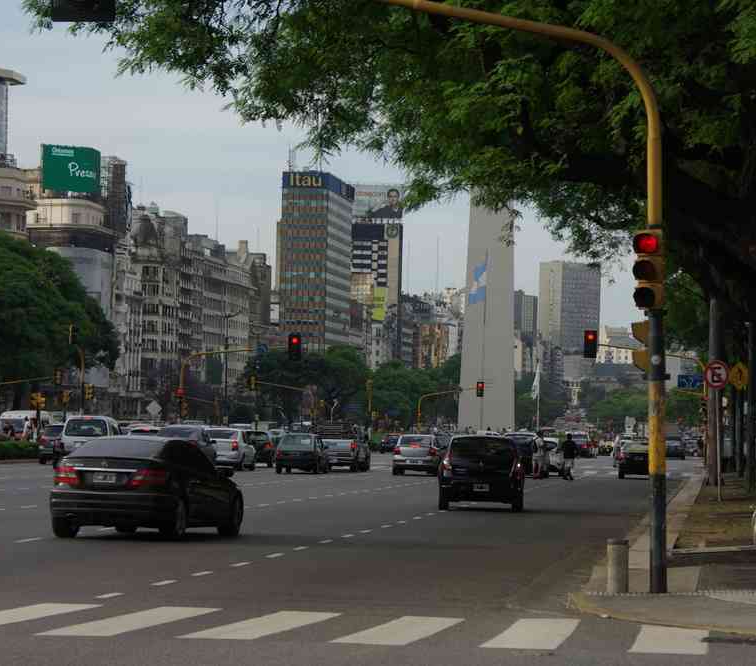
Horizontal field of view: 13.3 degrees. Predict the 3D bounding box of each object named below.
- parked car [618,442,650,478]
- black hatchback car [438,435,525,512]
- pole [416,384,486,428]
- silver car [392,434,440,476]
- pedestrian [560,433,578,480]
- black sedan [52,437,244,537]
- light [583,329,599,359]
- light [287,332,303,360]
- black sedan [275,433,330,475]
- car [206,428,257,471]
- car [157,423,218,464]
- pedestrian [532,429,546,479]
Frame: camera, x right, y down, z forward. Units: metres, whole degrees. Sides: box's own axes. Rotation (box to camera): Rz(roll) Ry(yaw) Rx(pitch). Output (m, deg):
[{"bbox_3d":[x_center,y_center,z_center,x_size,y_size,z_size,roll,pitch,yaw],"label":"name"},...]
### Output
[{"bbox_3d":[9.775,4.705,121.000,1.670,1.440,4.200,1,-2,6],"label":"parked car"},{"bbox_3d":[2.177,2.865,67.172,1.750,1.550,4.100,1,-2,3],"label":"black hatchback car"},{"bbox_3d":[6.846,7.777,303.000,6.300,6.200,0.500,1,-2,6],"label":"pole"},{"bbox_3d":[1.545,4.455,118.937,1.670,1.460,4.050,1,-2,6],"label":"silver car"},{"bbox_3d":[6.752,4.394,115.000,0.520,1.650,0.380,1,-2,-18],"label":"pedestrian"},{"bbox_3d":[-3.336,2.279,47.900,1.770,1.420,4.580,0,-2,14],"label":"black sedan"},{"bbox_3d":[9.573,0.530,146.000,0.520,1.150,0.360,1,-2,6],"label":"light"},{"bbox_3d":[-4.235,0.734,167.000,0.620,1.350,0.400,1,-2,6],"label":"light"},{"bbox_3d":[-2.796,4.445,120.000,1.640,1.430,4.000,1,-2,6],"label":"black sedan"},{"bbox_3d":[-5.751,4.434,123.500,1.700,1.550,4.150,1,-2,6],"label":"car"},{"bbox_3d":[-6.690,4.058,113.661,1.750,1.600,4.300,1,-2,6],"label":"car"},{"bbox_3d":[5.723,4.368,116.000,0.420,1.720,0.500,2,-2,-25],"label":"pedestrian"}]

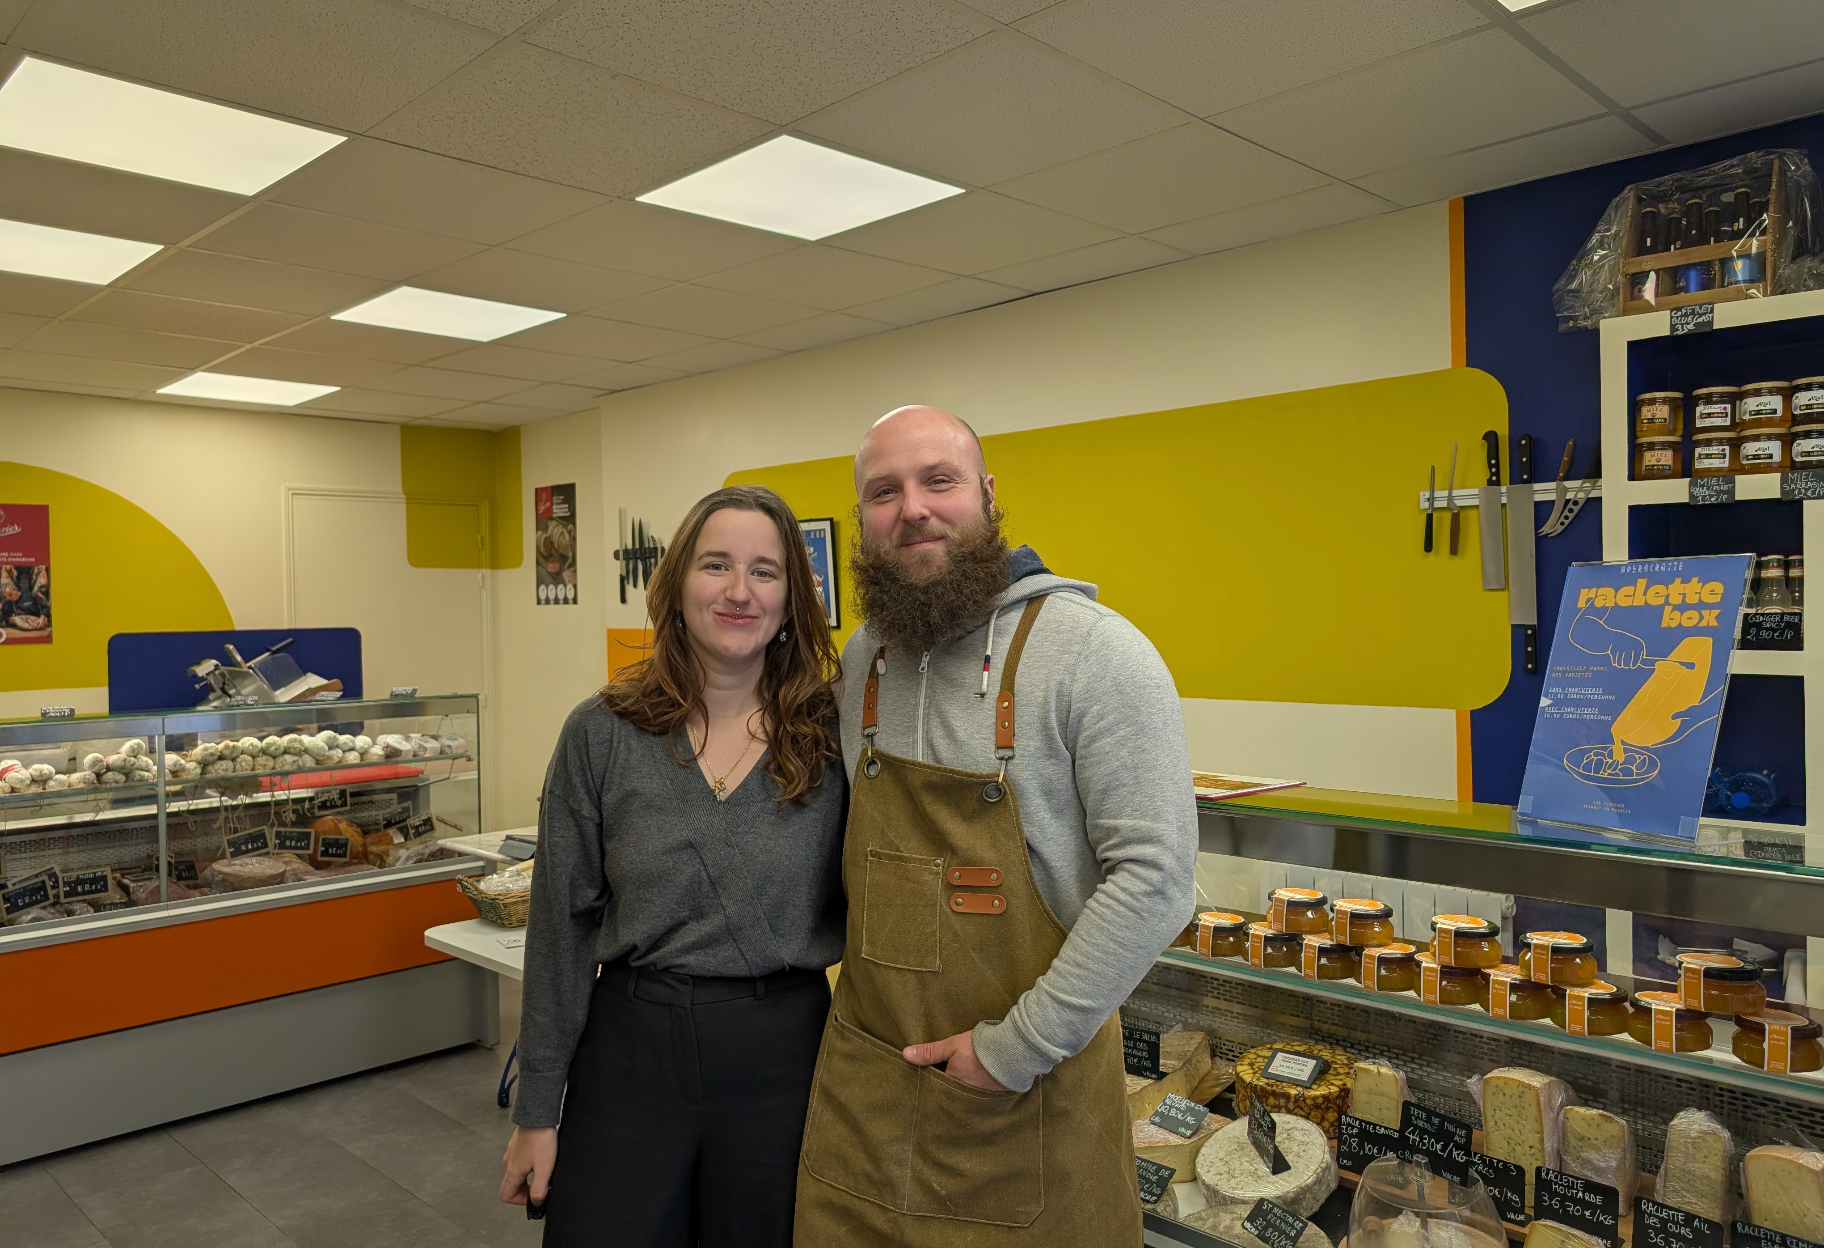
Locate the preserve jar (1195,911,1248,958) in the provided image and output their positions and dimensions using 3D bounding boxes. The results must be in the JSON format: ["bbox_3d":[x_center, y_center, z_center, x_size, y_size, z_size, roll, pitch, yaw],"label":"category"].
[{"bbox_3d":[0.414,0.419,1.711,0.075,0.046,0.075,-1,1,0],"label":"preserve jar"}]

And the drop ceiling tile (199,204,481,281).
[{"bbox_3d":[-1.532,-1.013,3.385,0.596,0.015,0.596,0,2,44],"label":"drop ceiling tile"}]

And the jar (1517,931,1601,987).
[{"bbox_3d":[0.723,0.374,1.416,0.078,0.046,0.078,-1,1,0],"label":"jar"}]

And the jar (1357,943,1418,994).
[{"bbox_3d":[0.577,0.417,1.544,0.076,0.045,0.076,-1,1,0],"label":"jar"}]

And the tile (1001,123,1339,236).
[{"bbox_3d":[0.606,-1.073,3.075,0.600,0.020,0.600,0,1,45],"label":"tile"}]

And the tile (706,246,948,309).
[{"bbox_3d":[-0.267,-1.069,3.908,0.600,0.020,0.600,0,1,45],"label":"tile"}]

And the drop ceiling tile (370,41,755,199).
[{"bbox_3d":[-0.683,-1.006,2.552,0.597,0.020,0.597,0,2,44],"label":"drop ceiling tile"}]

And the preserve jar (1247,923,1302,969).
[{"bbox_3d":[0.472,0.419,1.656,0.075,0.046,0.075,-1,1,0],"label":"preserve jar"}]

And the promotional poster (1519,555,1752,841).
[{"bbox_3d":[0.777,0.074,1.375,0.010,0.301,0.212,20,-9,-28],"label":"promotional poster"}]

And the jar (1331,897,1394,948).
[{"bbox_3d":[0.563,0.374,1.584,0.075,0.046,0.075,-1,1,0],"label":"jar"}]

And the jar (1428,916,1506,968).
[{"bbox_3d":[0.653,0.375,1.494,0.076,0.045,0.076,-1,1,0],"label":"jar"}]

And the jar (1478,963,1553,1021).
[{"bbox_3d":[0.685,0.417,1.436,0.076,0.045,0.076,-1,1,0],"label":"jar"}]

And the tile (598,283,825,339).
[{"bbox_3d":[-0.703,-1.068,4.317,0.600,0.020,0.600,0,1,45],"label":"tile"}]

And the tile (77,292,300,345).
[{"bbox_3d":[-2.442,-1.037,4.274,0.600,0.020,0.600,0,1,45],"label":"tile"}]

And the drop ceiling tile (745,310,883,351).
[{"bbox_3d":[-0.365,-1.062,4.608,0.596,0.015,0.342,0,2,44],"label":"drop ceiling tile"}]

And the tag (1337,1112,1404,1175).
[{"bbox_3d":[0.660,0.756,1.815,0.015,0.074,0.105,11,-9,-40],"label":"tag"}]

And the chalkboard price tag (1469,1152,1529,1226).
[{"bbox_3d":[0.809,0.784,1.773,0.100,0.078,0.028,0,1,43],"label":"chalkboard price tag"}]

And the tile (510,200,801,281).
[{"bbox_3d":[-0.697,-1.027,3.413,0.598,0.018,0.598,0,1,44],"label":"tile"}]

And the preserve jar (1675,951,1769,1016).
[{"bbox_3d":[0.844,0.374,1.319,0.076,0.045,0.076,-1,1,0],"label":"preserve jar"}]

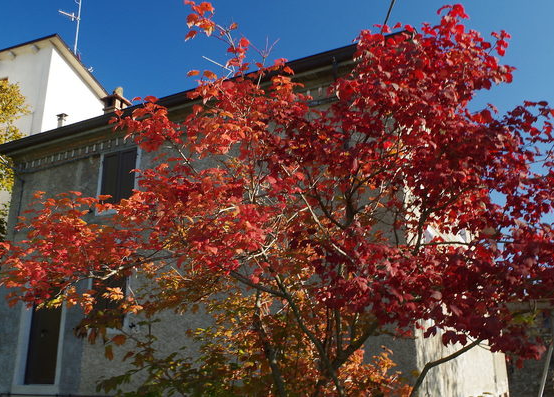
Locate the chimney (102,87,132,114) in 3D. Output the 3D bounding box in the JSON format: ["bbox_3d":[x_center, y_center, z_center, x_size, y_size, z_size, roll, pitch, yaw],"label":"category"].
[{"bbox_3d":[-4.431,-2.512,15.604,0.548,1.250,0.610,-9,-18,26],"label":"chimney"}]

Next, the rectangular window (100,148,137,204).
[{"bbox_3d":[-3.574,-0.467,12.789,0.992,1.256,0.060,-9,-18,26],"label":"rectangular window"}]

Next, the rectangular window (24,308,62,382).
[{"bbox_3d":[-5.232,2.997,12.916,1.051,2.392,0.060,-9,-18,26],"label":"rectangular window"}]

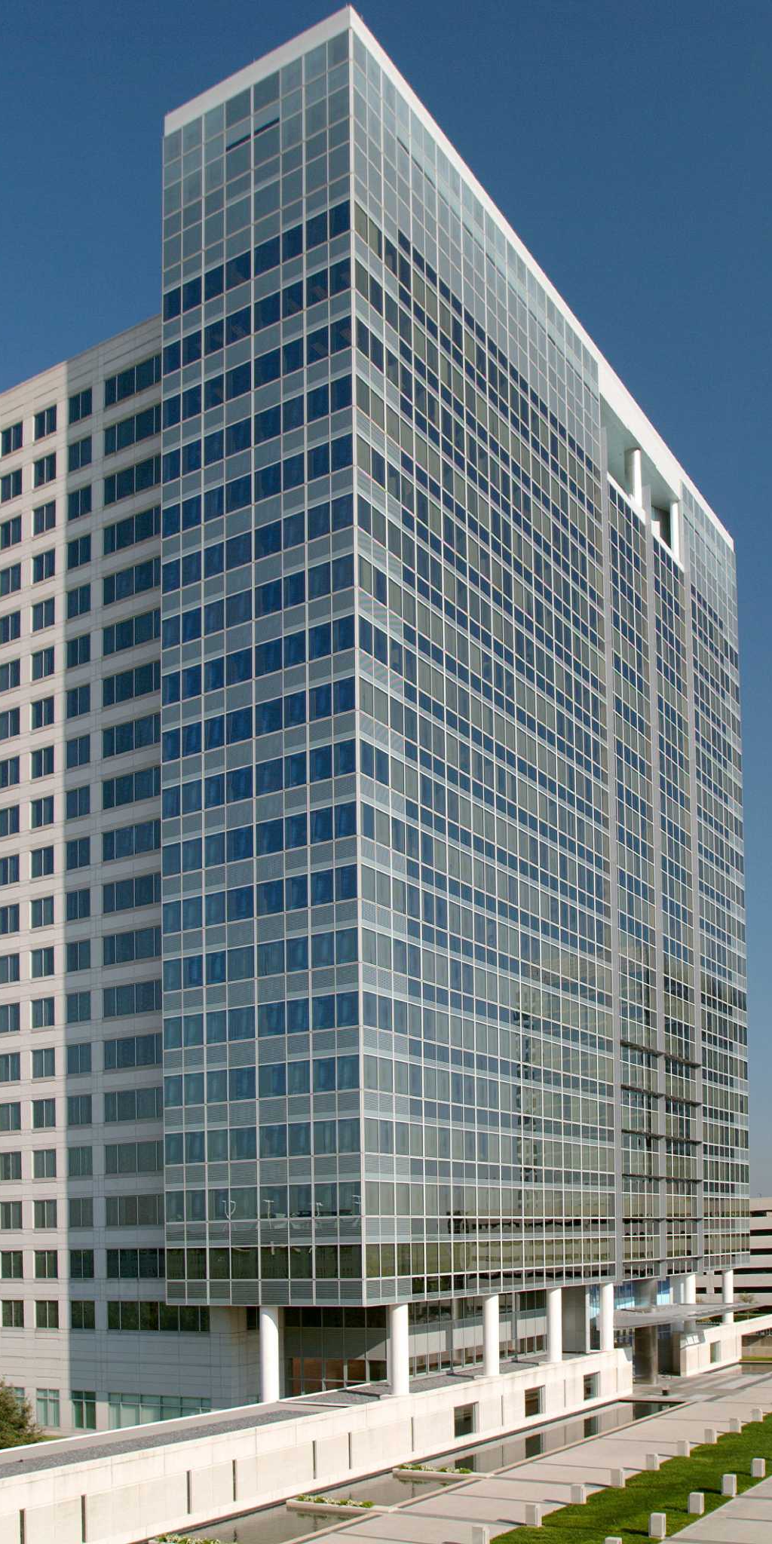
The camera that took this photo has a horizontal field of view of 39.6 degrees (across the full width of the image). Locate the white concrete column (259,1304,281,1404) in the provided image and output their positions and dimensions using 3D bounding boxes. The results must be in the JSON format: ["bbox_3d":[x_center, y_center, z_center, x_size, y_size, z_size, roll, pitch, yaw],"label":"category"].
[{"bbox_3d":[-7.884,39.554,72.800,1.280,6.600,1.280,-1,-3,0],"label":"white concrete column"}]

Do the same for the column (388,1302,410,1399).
[{"bbox_3d":[0.951,38.900,72.300,1.220,6.250,1.220,-1,-3,0],"label":"column"}]

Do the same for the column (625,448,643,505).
[{"bbox_3d":[23.965,-28.516,104.000,1.550,5.900,1.550,-1,-3,0],"label":"column"}]

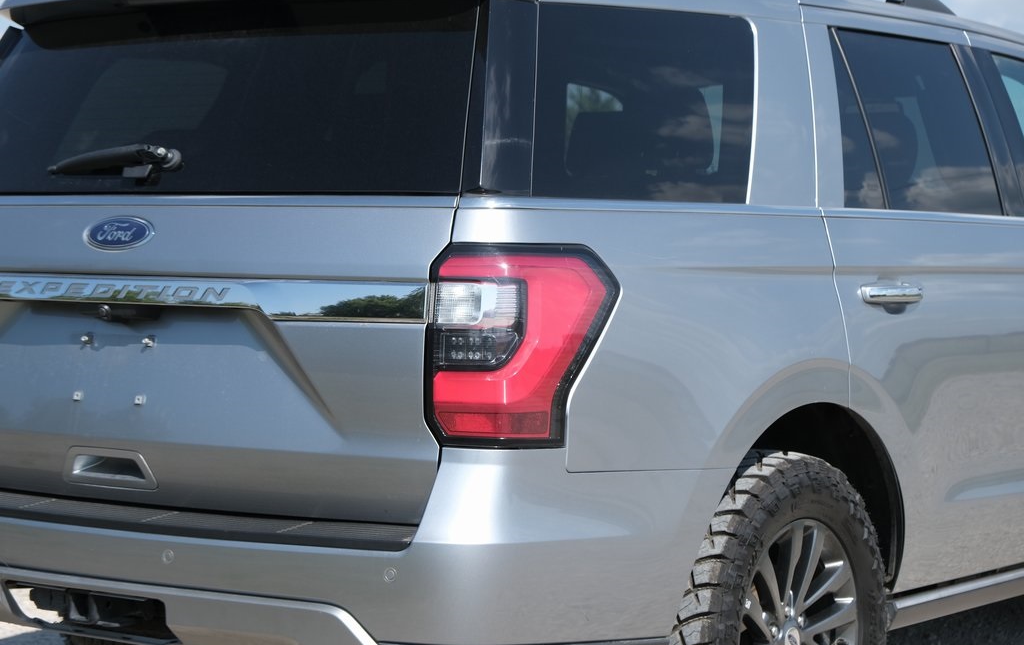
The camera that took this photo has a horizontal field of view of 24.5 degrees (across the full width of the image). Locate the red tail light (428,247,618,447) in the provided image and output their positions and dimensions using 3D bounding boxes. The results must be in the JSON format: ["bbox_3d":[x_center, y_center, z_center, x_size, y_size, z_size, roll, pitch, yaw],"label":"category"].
[{"bbox_3d":[0.023,0.042,4.482,0.192,0.384,0.385,2,3,36],"label":"red tail light"}]

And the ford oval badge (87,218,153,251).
[{"bbox_3d":[-0.806,-0.181,4.840,0.203,0.081,0.015,2,-15,36],"label":"ford oval badge"}]

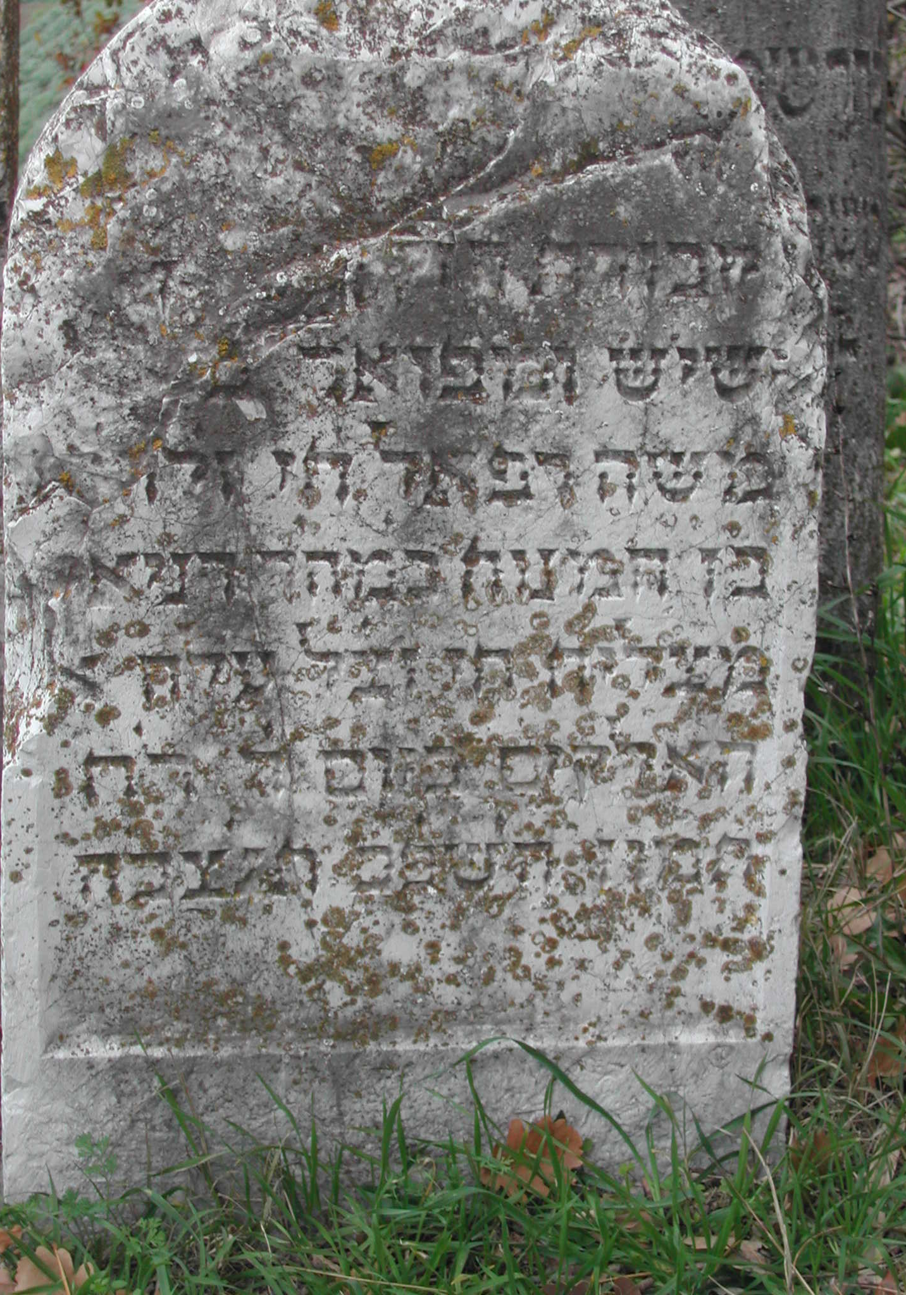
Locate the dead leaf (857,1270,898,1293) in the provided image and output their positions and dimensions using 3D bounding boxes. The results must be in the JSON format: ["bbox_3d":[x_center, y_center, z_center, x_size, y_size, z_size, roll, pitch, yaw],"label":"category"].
[{"bbox_3d":[0.319,0.477,1.886,0.030,0.008,0.025,0,11,0],"label":"dead leaf"}]

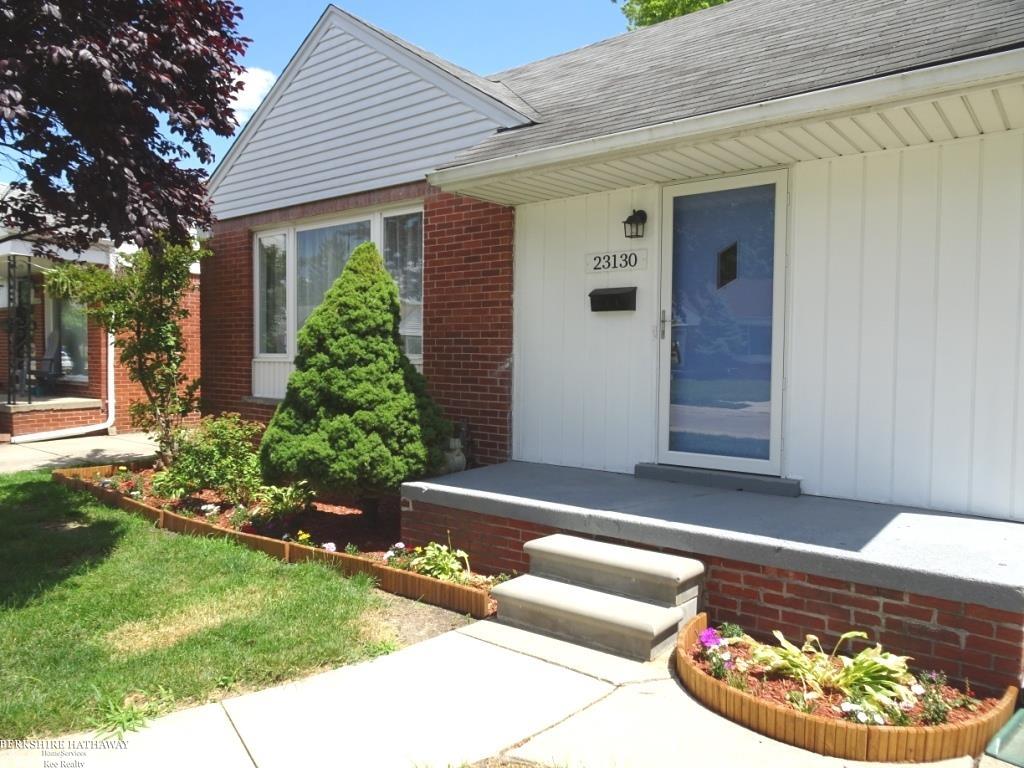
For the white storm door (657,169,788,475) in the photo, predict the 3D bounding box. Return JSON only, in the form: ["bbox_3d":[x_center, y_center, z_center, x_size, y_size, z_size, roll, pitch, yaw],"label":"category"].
[{"bbox_3d":[1.441,-0.413,4.940,0.900,2.030,0.050,2,2,37],"label":"white storm door"}]

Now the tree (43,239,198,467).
[{"bbox_3d":[-4.460,-0.385,8.150,1.800,2.650,1.600,0,2,-29],"label":"tree"}]

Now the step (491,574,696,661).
[{"bbox_3d":[0.433,1.147,3.655,0.935,0.167,0.560,2,2,37],"label":"step"}]

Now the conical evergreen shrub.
[{"bbox_3d":[-1.149,-0.045,5.420,1.380,2.020,1.380,1,2,0],"label":"conical evergreen shrub"}]

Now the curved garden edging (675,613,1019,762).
[{"bbox_3d":[1.211,1.204,2.805,1.280,0.125,0.800,2,2,37],"label":"curved garden edging"}]

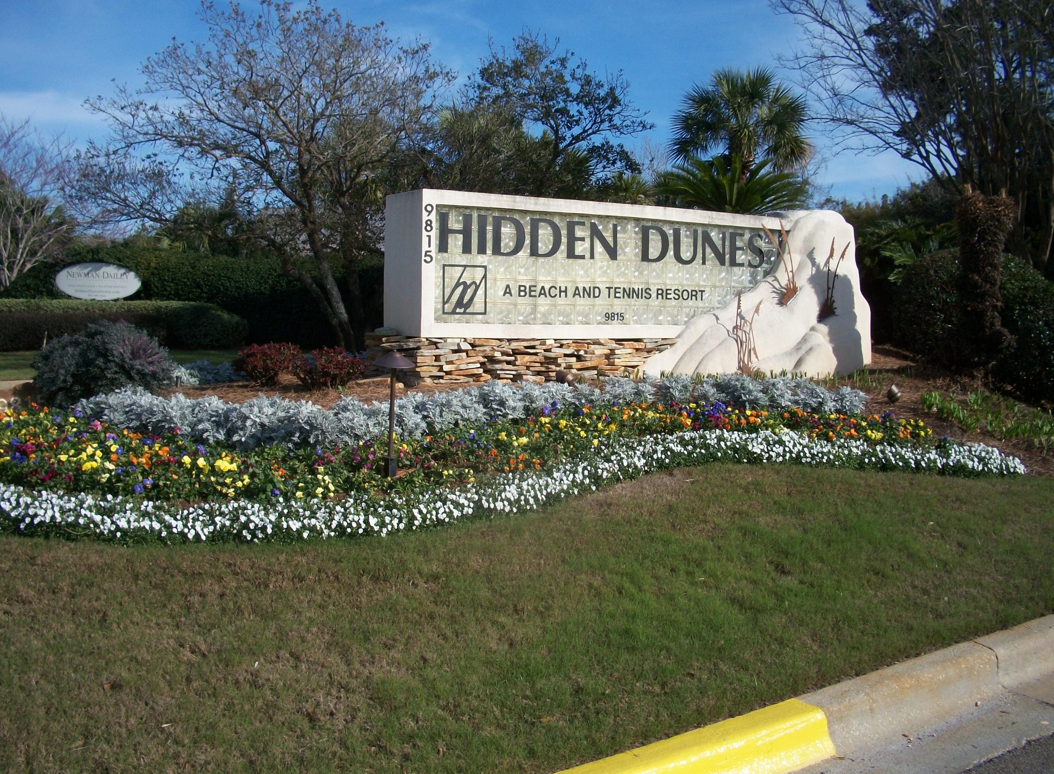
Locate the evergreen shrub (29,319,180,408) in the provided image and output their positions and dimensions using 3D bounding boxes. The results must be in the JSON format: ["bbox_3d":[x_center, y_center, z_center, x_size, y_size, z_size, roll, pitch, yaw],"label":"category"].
[{"bbox_3d":[-3.116,-0.162,7.900,1.030,0.650,0.920,-1,4,-22],"label":"evergreen shrub"}]

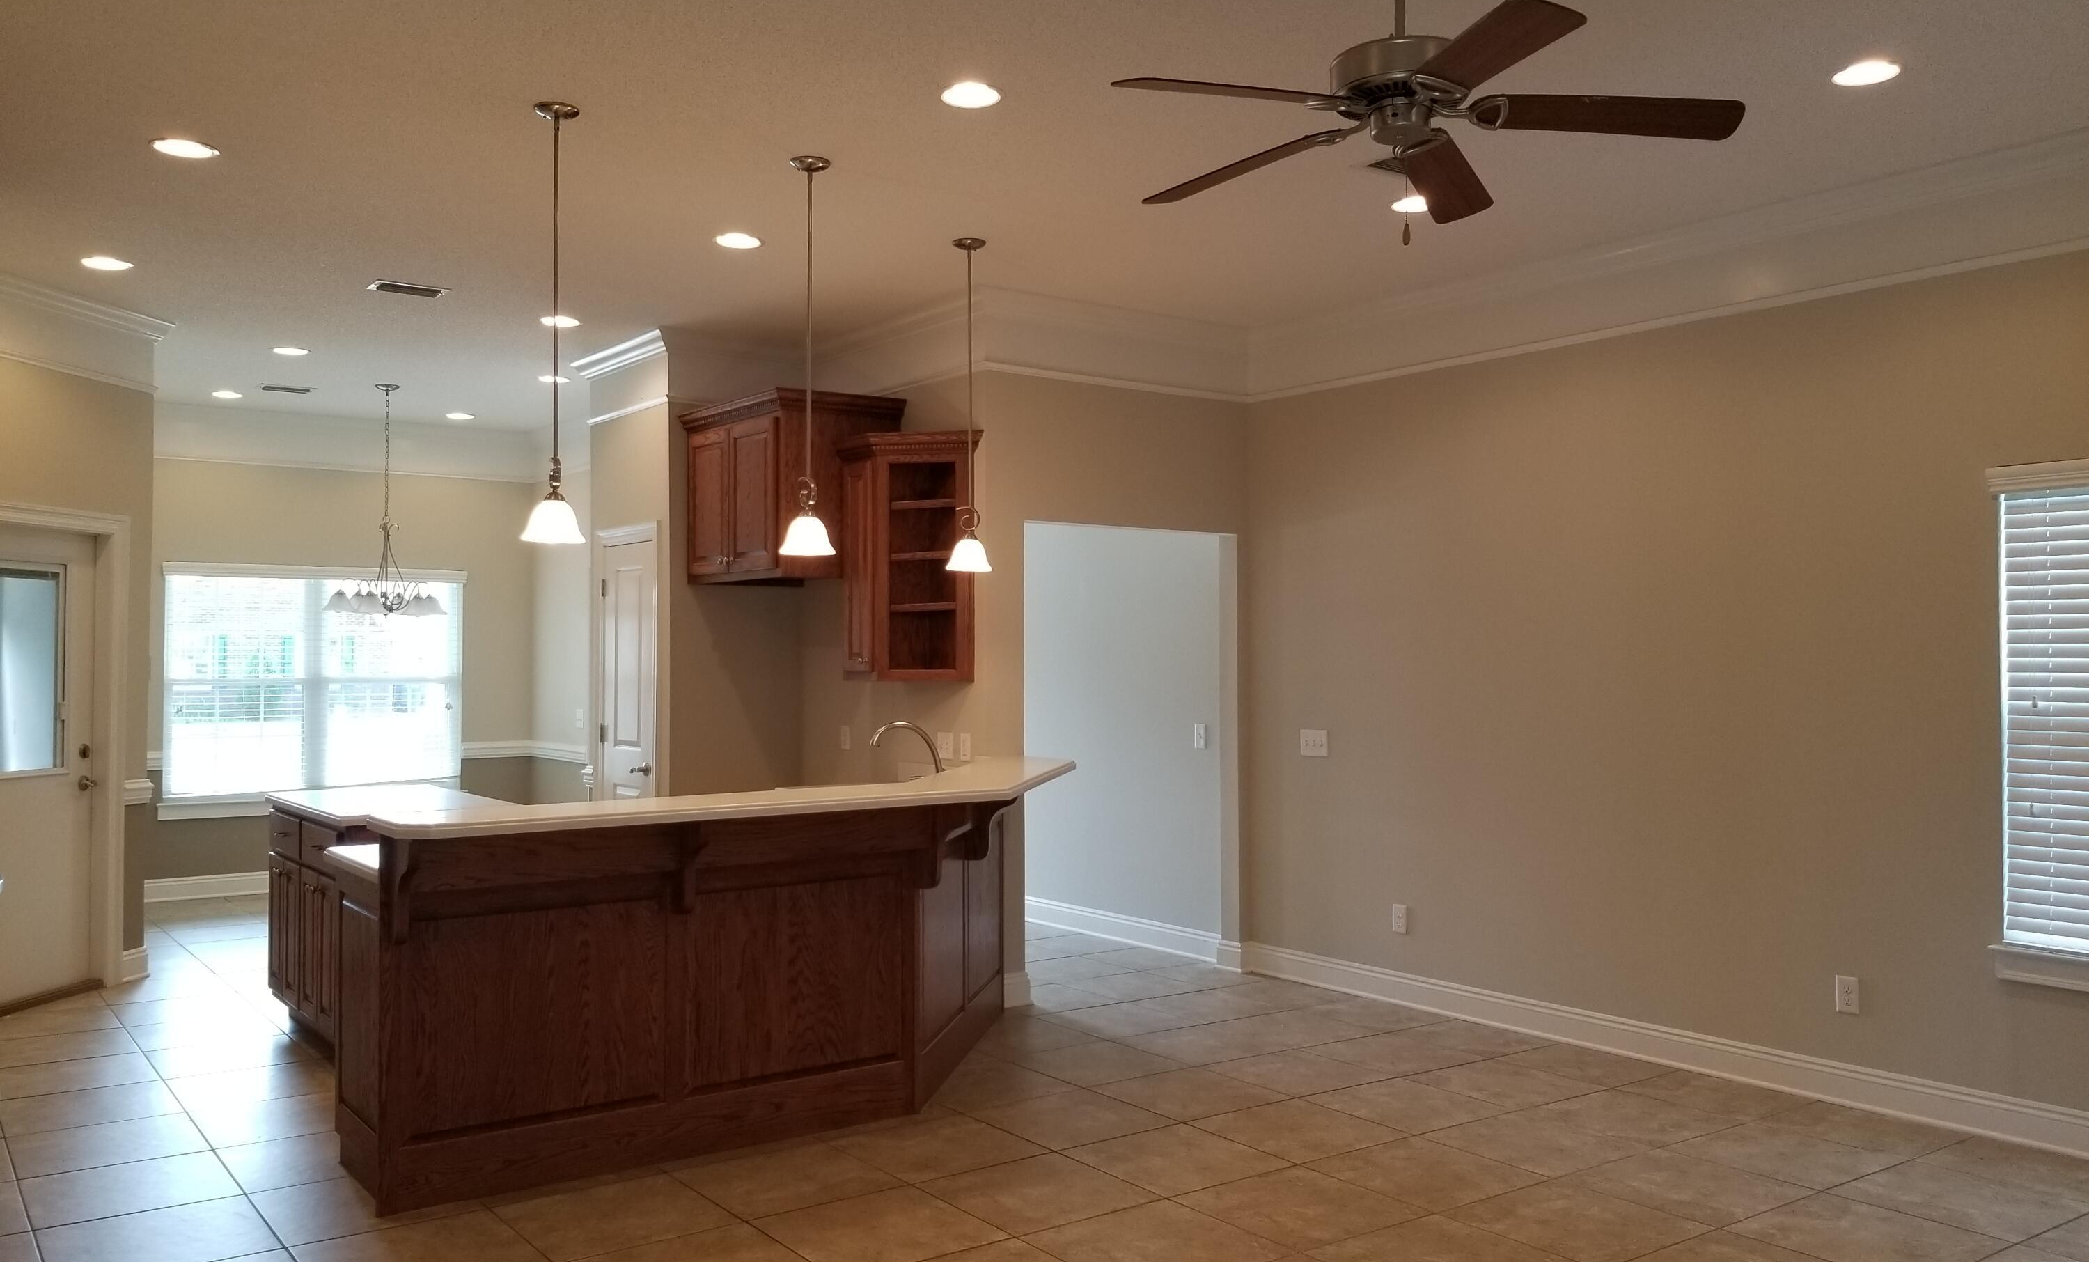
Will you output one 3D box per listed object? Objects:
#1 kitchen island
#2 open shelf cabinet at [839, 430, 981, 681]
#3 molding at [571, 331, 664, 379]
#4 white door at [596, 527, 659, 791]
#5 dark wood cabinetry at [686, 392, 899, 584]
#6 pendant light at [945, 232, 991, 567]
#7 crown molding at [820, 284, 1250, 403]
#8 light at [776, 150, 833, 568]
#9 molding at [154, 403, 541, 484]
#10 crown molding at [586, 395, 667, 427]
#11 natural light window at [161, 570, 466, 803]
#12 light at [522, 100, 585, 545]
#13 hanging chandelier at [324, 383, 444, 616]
[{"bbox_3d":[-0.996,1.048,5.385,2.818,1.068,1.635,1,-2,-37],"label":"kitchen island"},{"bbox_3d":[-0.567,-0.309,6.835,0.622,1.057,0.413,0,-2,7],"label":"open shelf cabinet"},{"bbox_3d":[-2.145,-1.383,7.926,0.080,0.115,1.135,1,-2,-36],"label":"molding"},{"bbox_3d":[-2.083,0.574,7.870,0.050,2.050,0.675,1,-2,-36],"label":"white door"},{"bbox_3d":[-1.187,-0.634,7.349,0.672,0.797,1.018,1,-2,-37],"label":"dark wood cabinetry"},{"bbox_3d":[-0.285,-0.845,5.929,0.175,1.247,0.175,0,-1,0],"label":"pendant light"},{"bbox_3d":[-0.108,-1.260,7.618,1.608,0.360,1.651,1,-2,-36],"label":"crown molding"},{"bbox_3d":[-0.745,-0.863,4.982,0.175,1.251,0.175,0,-1,0],"label":"light"},{"bbox_3d":[-4.584,-1.214,10.264,2.518,0.341,0.130,1,-2,-37],"label":"molding"},{"bbox_3d":[-2.121,-1.108,7.928,0.028,0.040,1.060,1,-2,-36],"label":"crown molding"},{"bbox_3d":[-4.615,0.317,10.020,1.770,1.395,0.060,1,-2,-36],"label":"natural light window"},{"bbox_3d":[-1.405,-0.871,4.499,0.177,1.257,0.177,1,-2,-37],"label":"light"},{"bbox_3d":[-3.789,-0.746,9.034,0.692,1.322,0.692,1,-2,-37],"label":"hanging chandelier"}]

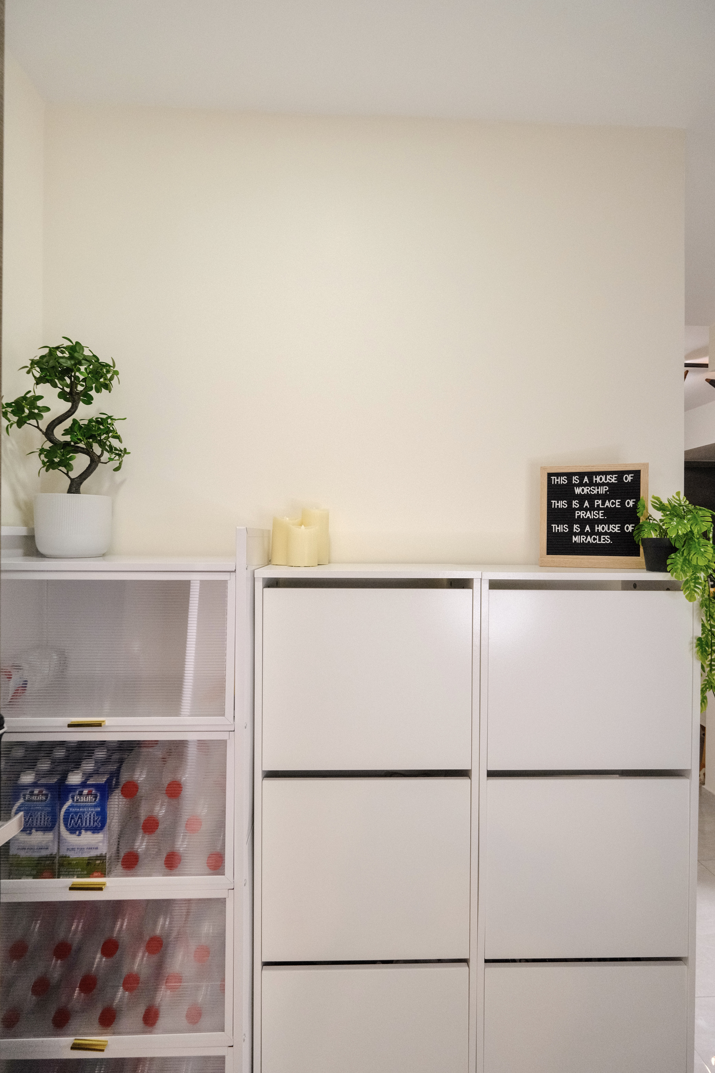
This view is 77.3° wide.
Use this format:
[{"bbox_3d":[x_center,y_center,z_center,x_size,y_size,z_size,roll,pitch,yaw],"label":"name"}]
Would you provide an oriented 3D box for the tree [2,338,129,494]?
[{"bbox_3d":[-0.710,-0.288,1.095,0.298,0.390,0.240,0,1,-1],"label":"tree"}]

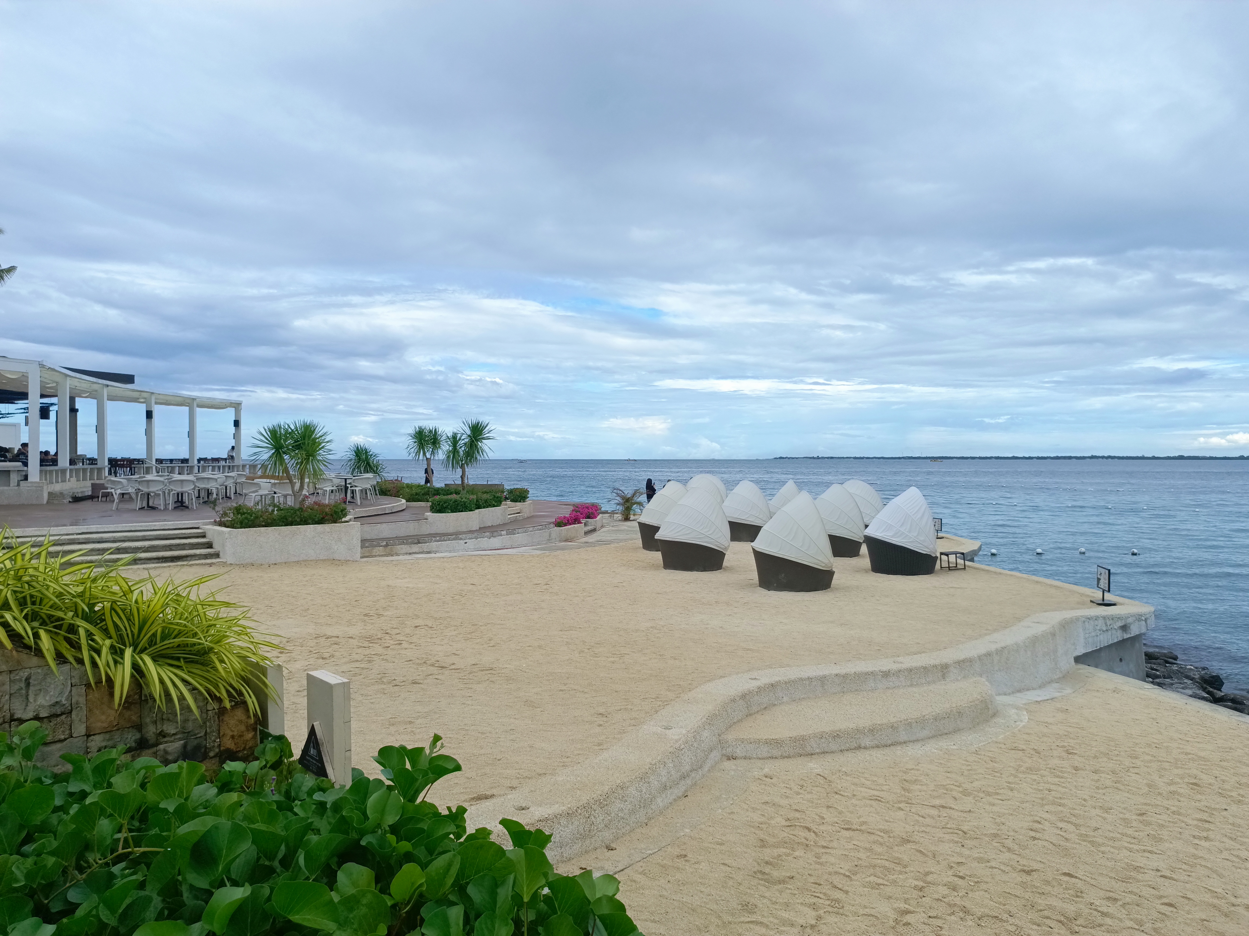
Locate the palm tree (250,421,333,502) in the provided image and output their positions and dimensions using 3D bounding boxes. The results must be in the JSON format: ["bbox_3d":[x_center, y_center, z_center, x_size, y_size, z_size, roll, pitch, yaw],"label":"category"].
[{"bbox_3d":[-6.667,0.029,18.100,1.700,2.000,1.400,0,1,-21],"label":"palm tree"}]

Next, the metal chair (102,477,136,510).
[{"bbox_3d":[-12.876,0.652,23.000,0.610,0.820,0.600,0,1,37],"label":"metal chair"}]

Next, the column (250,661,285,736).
[{"bbox_3d":[-2.210,1.515,5.550,0.095,0.650,0.335,-1,1,-42],"label":"column"}]

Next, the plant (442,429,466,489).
[{"bbox_3d":[-4.790,-0.137,25.300,0.720,1.800,0.720,0,1,-12],"label":"plant"}]

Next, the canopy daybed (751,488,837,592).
[{"bbox_3d":[3.135,1.327,16.800,1.560,1.760,1.600,0,1,-6],"label":"canopy daybed"}]

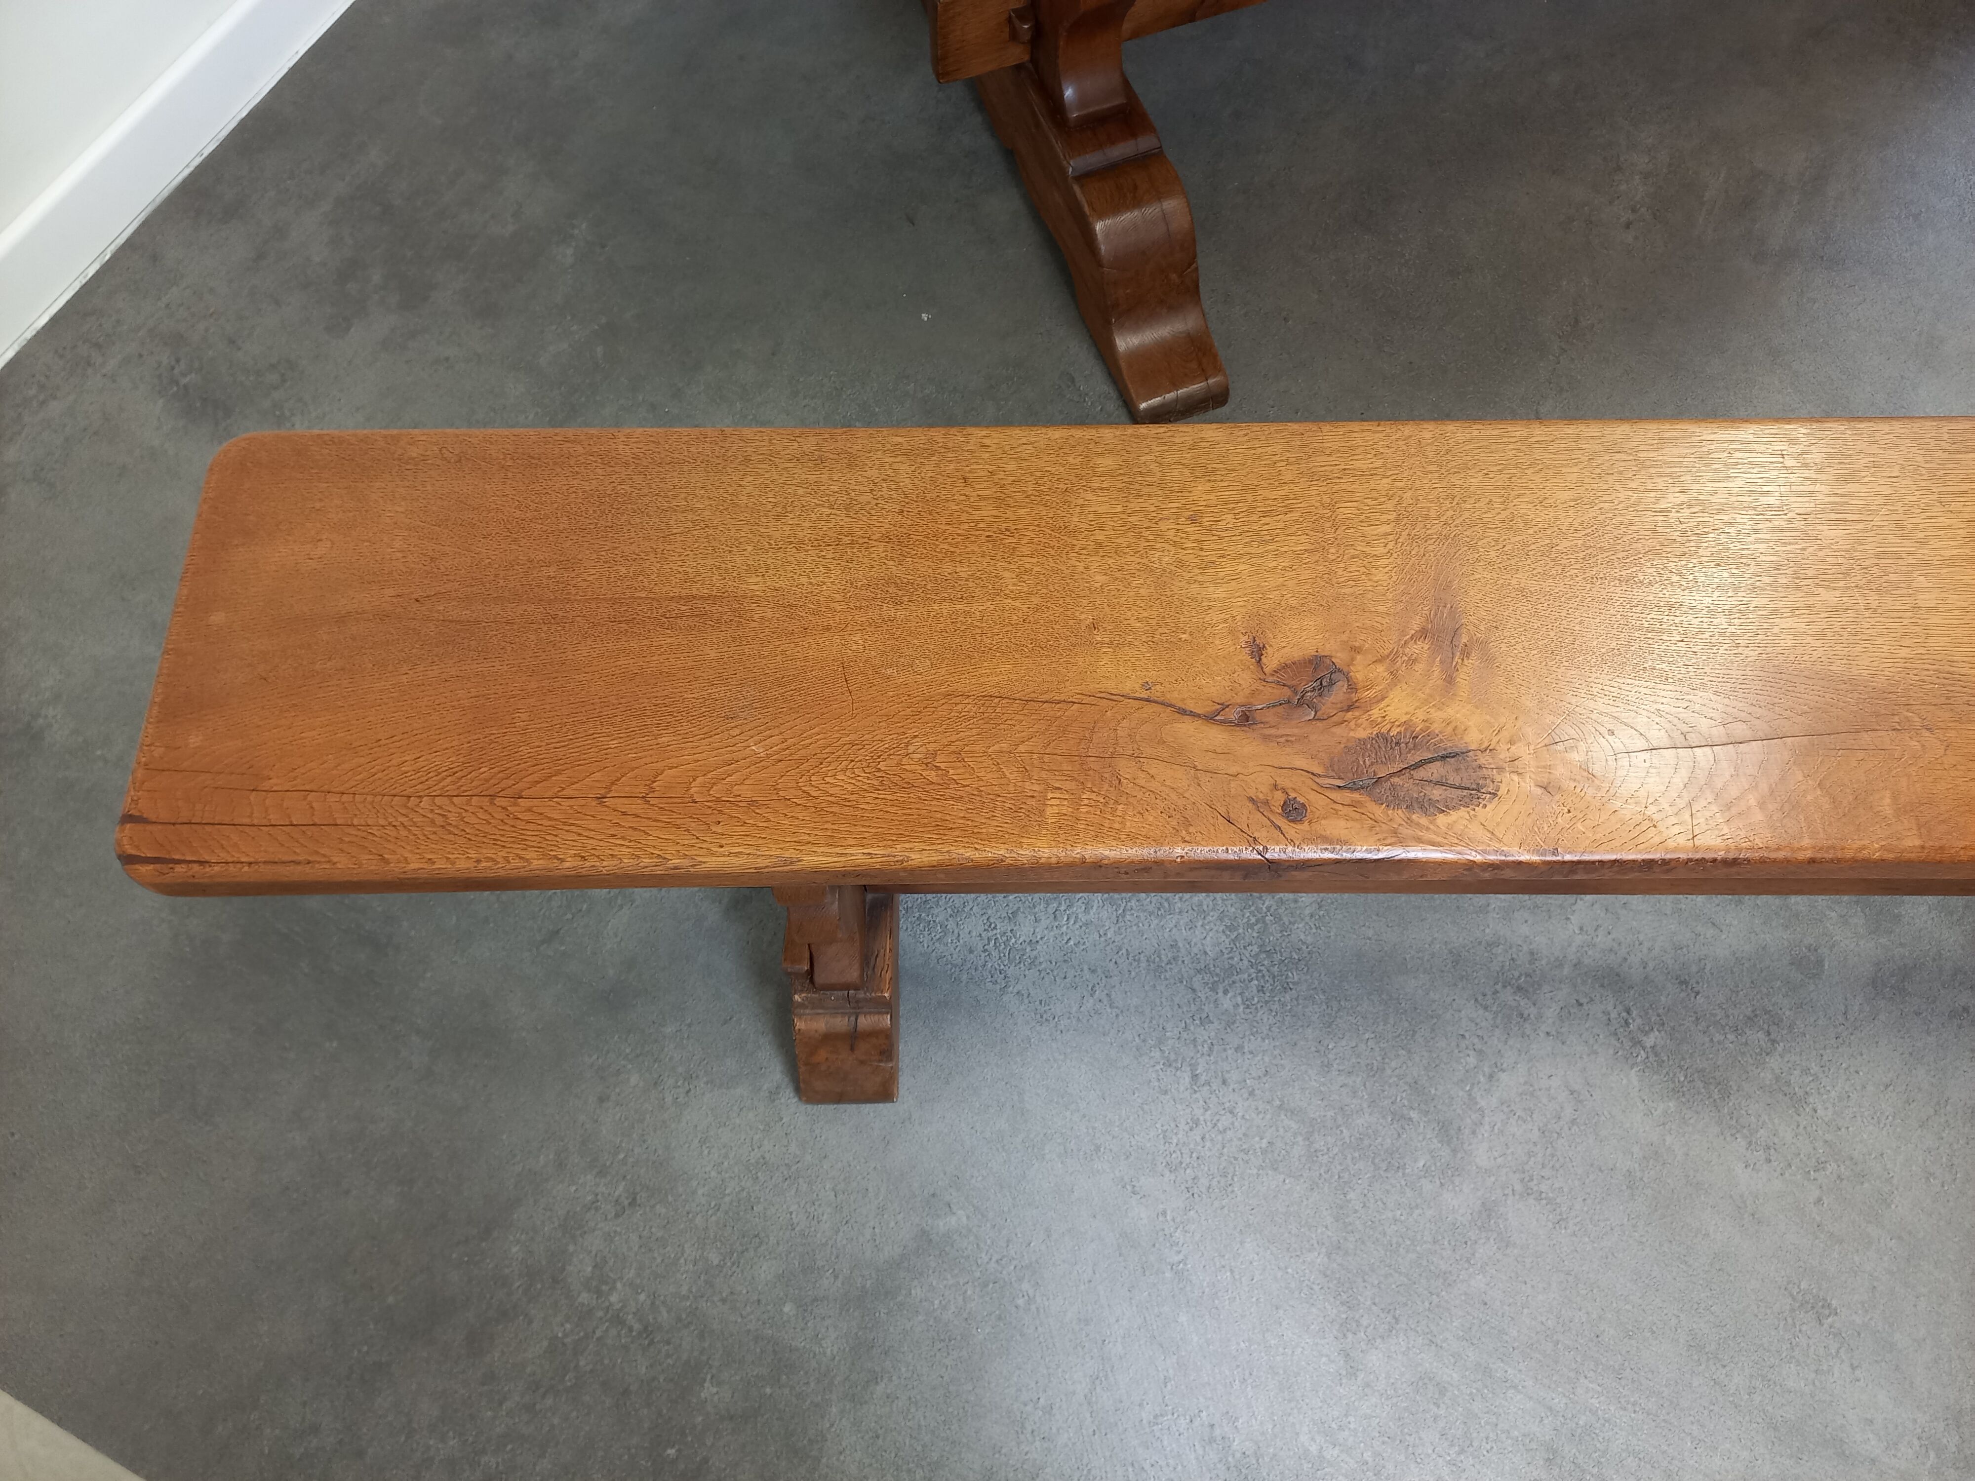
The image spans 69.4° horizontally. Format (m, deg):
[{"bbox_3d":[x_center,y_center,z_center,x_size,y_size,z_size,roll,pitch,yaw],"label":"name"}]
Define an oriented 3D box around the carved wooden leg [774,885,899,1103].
[{"bbox_3d":[-0.116,0.040,1.047,0.079,0.431,0.367,-1,66,0],"label":"carved wooden leg"}]

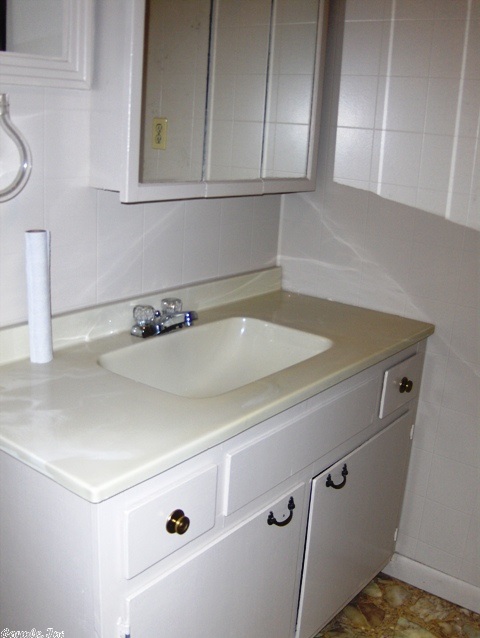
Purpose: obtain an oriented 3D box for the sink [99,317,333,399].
[{"bbox_3d":[-0.038,0.144,1.558,0.330,0.140,0.545,15,20,36],"label":"sink"}]

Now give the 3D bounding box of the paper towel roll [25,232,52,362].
[{"bbox_3d":[-0.418,-0.046,1.346,0.050,0.279,0.050,3,16,-1],"label":"paper towel roll"}]

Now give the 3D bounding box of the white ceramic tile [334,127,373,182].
[{"bbox_3d":[0.332,-0.483,1.922,0.150,0.150,0.010,15,20,36],"label":"white ceramic tile"}]

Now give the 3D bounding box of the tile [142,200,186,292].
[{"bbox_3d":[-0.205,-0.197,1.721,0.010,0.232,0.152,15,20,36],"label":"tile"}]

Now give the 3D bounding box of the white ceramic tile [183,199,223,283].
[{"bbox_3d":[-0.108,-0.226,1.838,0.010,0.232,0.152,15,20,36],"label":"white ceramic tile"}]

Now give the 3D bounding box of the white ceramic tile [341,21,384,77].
[{"bbox_3d":[0.344,-0.771,1.841,0.152,0.152,0.010,15,20,36],"label":"white ceramic tile"}]

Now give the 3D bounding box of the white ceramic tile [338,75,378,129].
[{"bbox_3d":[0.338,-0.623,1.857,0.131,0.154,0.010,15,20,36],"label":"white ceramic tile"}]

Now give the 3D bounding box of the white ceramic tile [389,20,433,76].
[{"bbox_3d":[0.457,-0.727,1.736,0.134,0.154,0.010,15,20,36],"label":"white ceramic tile"}]

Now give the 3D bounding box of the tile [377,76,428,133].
[{"bbox_3d":[0.452,-0.595,1.796,0.152,0.152,0.010,15,20,36],"label":"tile"}]

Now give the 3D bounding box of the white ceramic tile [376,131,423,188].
[{"bbox_3d":[0.448,-0.449,1.809,0.134,0.154,0.010,15,20,36],"label":"white ceramic tile"}]

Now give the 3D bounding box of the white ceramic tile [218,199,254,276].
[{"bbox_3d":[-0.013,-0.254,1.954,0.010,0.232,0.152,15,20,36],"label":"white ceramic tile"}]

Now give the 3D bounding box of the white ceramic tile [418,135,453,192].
[{"bbox_3d":[0.538,-0.422,1.740,0.108,0.154,0.010,15,20,36],"label":"white ceramic tile"}]

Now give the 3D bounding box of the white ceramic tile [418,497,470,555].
[{"bbox_3d":[0.614,0.624,1.941,0.154,0.154,0.010,15,20,36],"label":"white ceramic tile"}]

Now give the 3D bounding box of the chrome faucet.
[{"bbox_3d":[-0.174,0.002,1.633,0.145,0.080,0.160,15,20,36],"label":"chrome faucet"}]

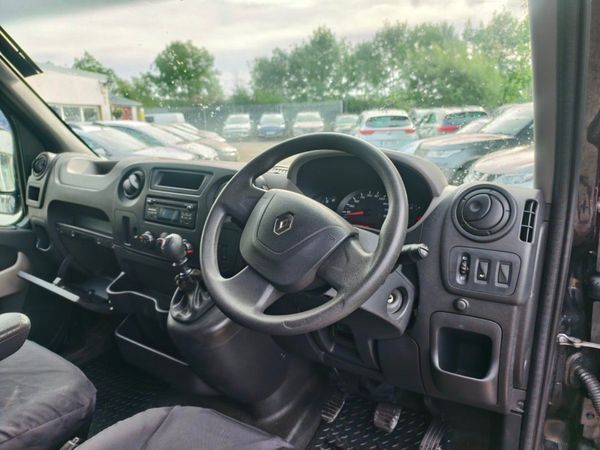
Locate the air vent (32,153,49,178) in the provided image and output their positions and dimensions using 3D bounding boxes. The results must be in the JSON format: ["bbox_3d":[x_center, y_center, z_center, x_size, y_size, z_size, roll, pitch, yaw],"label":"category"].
[{"bbox_3d":[-0.957,-0.219,1.470,0.095,0.095,0.035,9,4,29],"label":"air vent"}]

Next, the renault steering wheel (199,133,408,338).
[{"bbox_3d":[-0.003,0.002,0.718,0.395,0.395,0.100,23,-15,33],"label":"renault steering wheel"}]

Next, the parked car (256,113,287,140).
[{"bbox_3d":[-1.944,-6.818,27.175,1.800,1.500,4.300,0,16,0],"label":"parked car"}]

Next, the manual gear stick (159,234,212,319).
[{"bbox_3d":[-0.285,0.132,1.000,0.105,0.215,0.110,9,32,29],"label":"manual gear stick"}]

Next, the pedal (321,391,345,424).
[{"bbox_3d":[0.091,0.494,1.080,0.065,0.065,0.030,9,-21,29],"label":"pedal"}]

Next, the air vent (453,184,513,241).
[{"bbox_3d":[0.345,-0.023,0.745,0.105,0.105,0.040,7,4,24],"label":"air vent"}]

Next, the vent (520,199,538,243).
[{"bbox_3d":[0.403,-0.008,0.700,0.030,0.076,0.020,7,4,24],"label":"vent"}]

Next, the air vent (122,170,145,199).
[{"bbox_3d":[-0.509,-0.124,1.220,0.090,0.090,0.040,9,4,29],"label":"air vent"}]

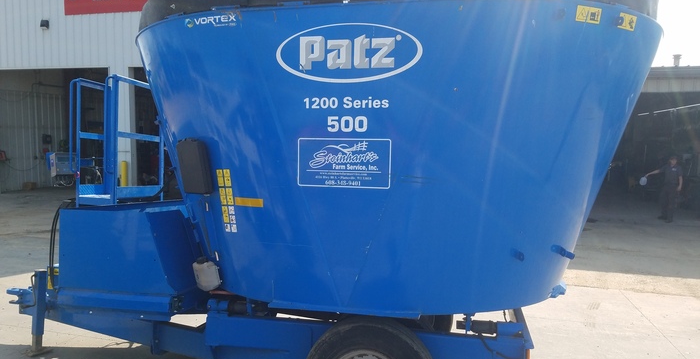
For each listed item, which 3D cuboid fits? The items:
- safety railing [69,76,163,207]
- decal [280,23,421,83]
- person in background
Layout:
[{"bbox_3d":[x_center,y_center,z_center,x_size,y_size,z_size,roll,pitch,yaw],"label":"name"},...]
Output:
[{"bbox_3d":[-2.106,-0.334,4.804,0.429,1.125,0.813,2,2,14],"label":"safety railing"},{"bbox_3d":[-0.013,-0.759,3.159,0.903,0.352,0.020,2,9,14],"label":"decal"},{"bbox_3d":[8.194,0.274,13.700,0.920,1.720,0.450,5,6,41],"label":"person in background"}]

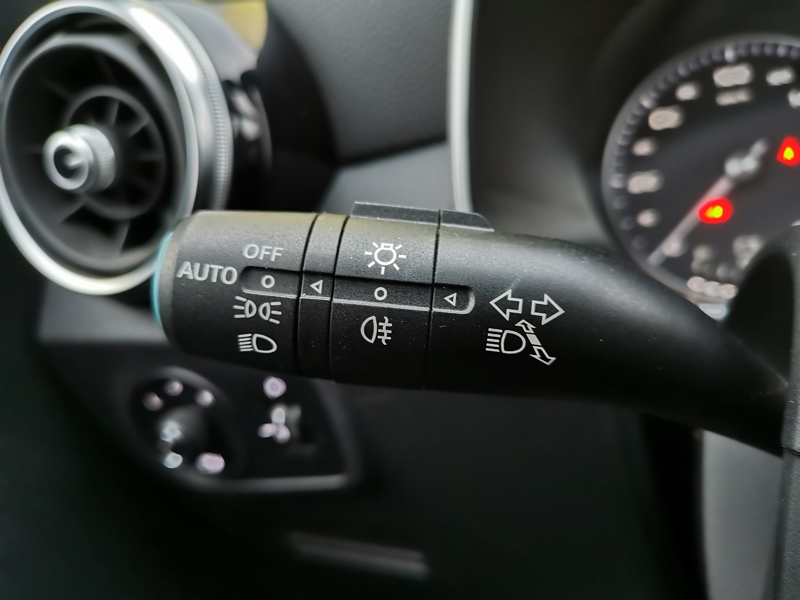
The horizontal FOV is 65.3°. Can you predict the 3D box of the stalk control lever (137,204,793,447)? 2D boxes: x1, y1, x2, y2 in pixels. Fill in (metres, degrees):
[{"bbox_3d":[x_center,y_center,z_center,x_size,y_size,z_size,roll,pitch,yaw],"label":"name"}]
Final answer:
[{"bbox_3d":[0.025,0.007,0.127,0.146,0.043,0.036,8,8,-6],"label":"stalk control lever"}]

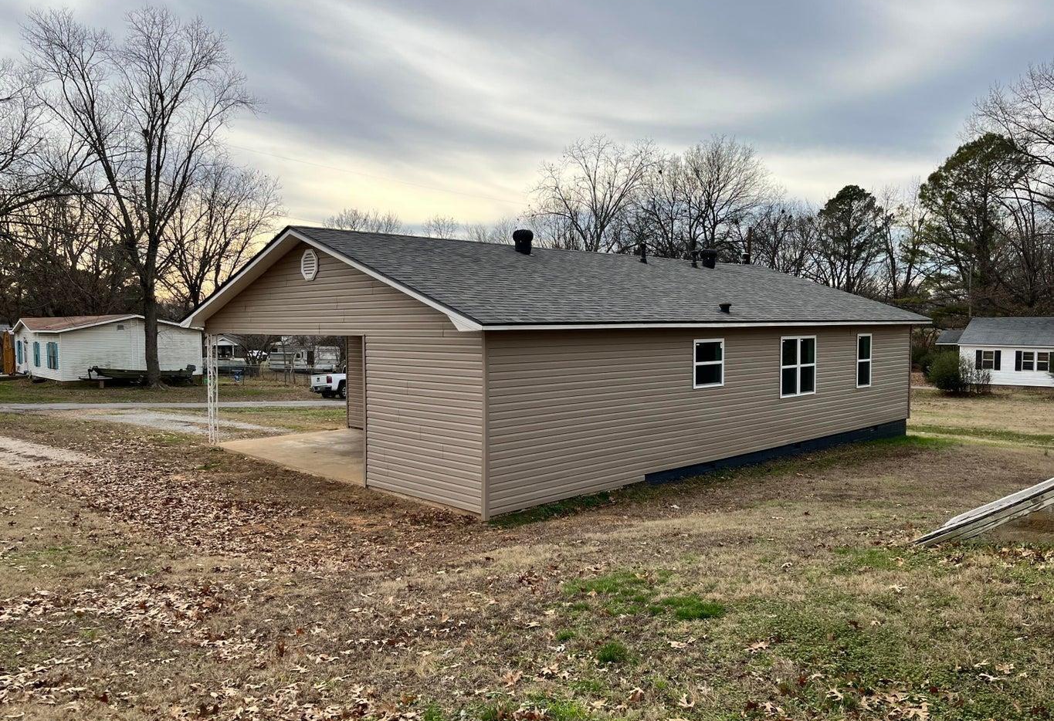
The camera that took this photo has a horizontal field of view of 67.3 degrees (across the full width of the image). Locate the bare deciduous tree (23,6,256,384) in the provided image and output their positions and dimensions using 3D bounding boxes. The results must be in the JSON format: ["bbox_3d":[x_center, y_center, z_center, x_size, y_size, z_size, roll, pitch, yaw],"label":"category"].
[{"bbox_3d":[-20.286,-8.653,41.500,12.220,19.880,11.500,-2,3,-26],"label":"bare deciduous tree"}]

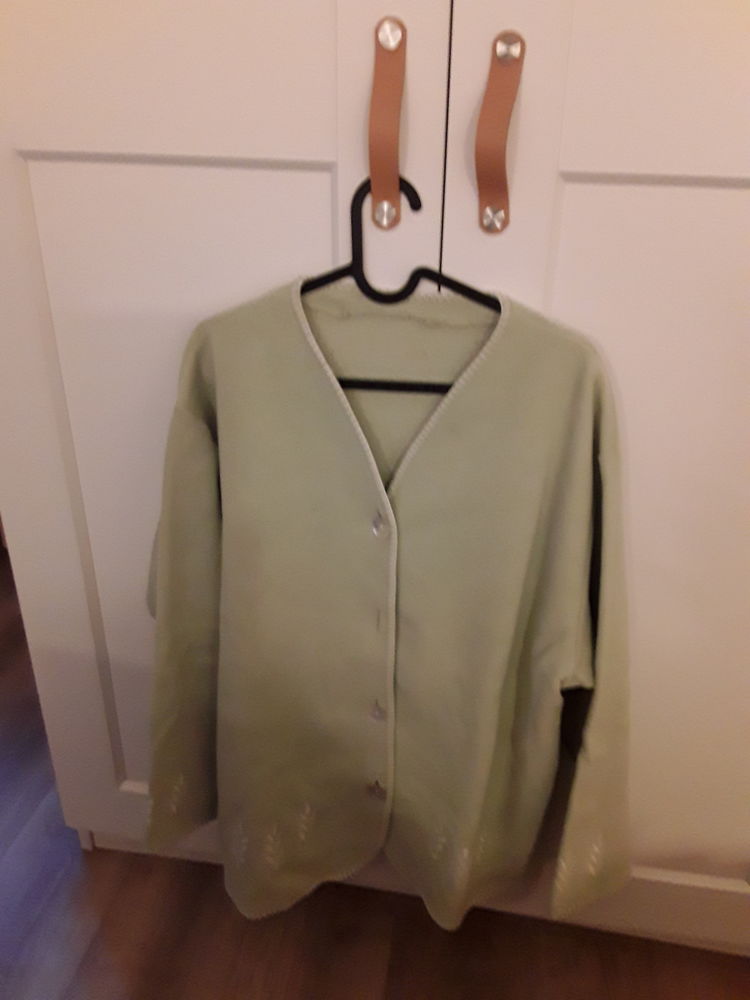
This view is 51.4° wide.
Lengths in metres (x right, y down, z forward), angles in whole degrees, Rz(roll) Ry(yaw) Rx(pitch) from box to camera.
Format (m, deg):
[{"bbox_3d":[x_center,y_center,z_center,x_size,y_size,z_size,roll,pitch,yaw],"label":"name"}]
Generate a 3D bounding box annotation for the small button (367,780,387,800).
[{"bbox_3d":[0.002,0.361,0.969,0.021,0.021,0.005,5,26,8],"label":"small button"}]

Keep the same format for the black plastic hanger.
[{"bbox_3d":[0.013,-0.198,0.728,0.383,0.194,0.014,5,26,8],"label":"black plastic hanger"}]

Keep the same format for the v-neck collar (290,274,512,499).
[{"bbox_3d":[0.020,-0.103,0.761,0.208,0.215,0.045,5,26,8],"label":"v-neck collar"}]

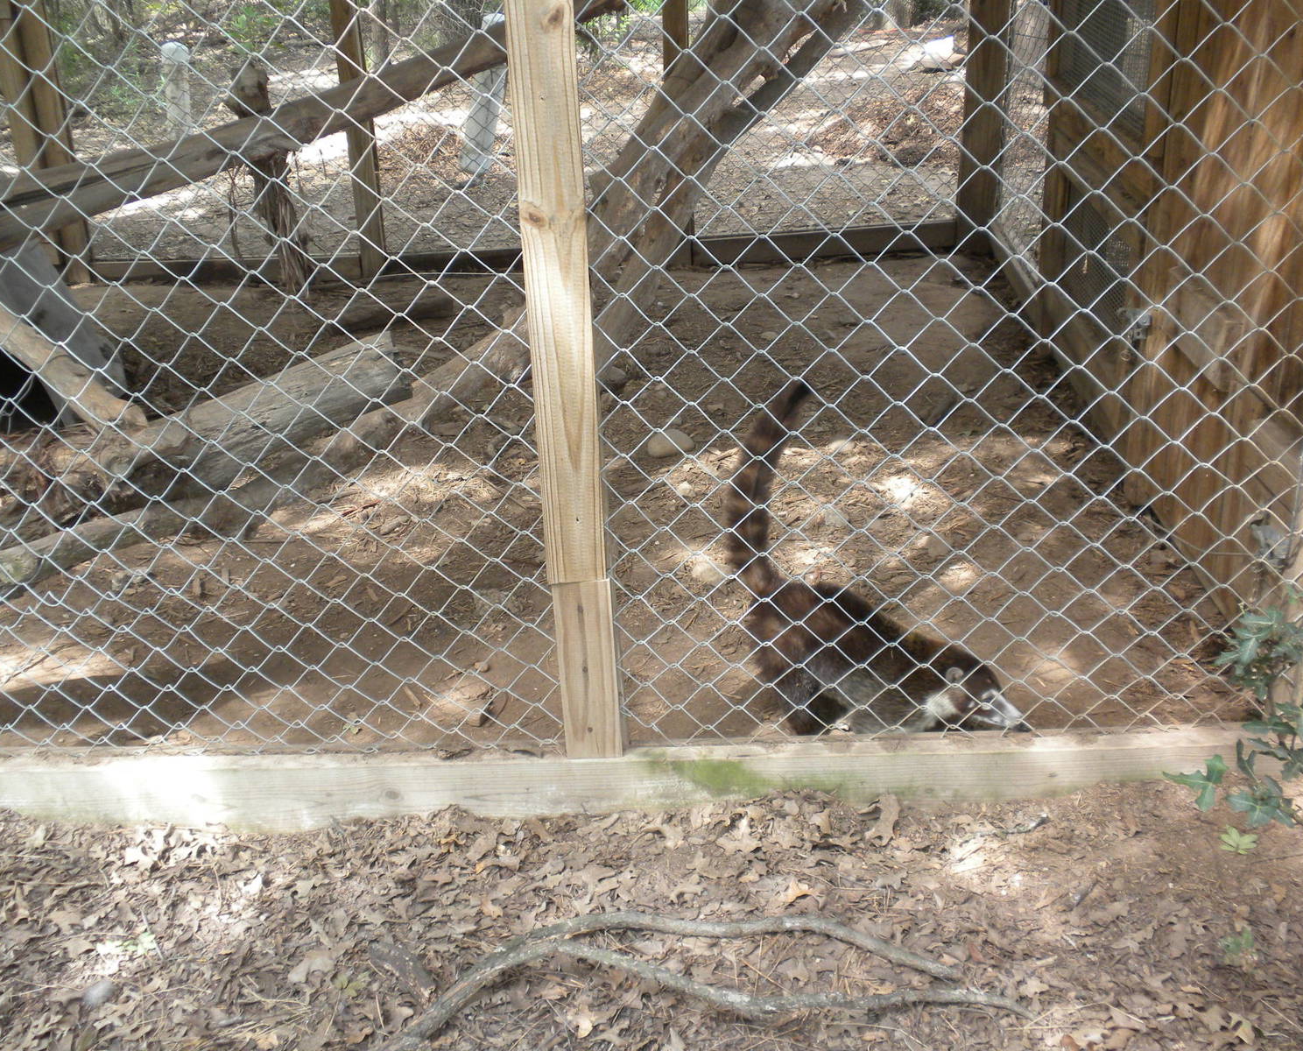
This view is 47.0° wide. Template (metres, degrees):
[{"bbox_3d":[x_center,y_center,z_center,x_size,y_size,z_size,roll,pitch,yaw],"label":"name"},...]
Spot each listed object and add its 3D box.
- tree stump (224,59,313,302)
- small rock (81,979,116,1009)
[{"bbox_3d":[-1.312,-1.195,5.150,0.230,0.800,0.200,-2,23,0],"label":"tree stump"},{"bbox_3d":[-0.748,0.634,2.026,0.048,0.034,0.042,-2,23,0],"label":"small rock"}]

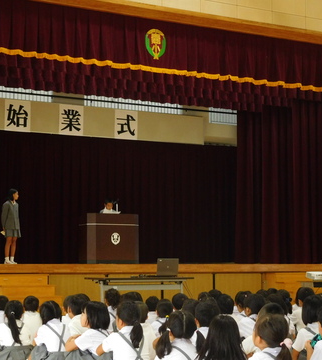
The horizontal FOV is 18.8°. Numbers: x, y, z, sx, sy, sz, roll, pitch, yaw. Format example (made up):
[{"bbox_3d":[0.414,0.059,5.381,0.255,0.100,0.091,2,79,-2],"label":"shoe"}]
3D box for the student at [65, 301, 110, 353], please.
[{"bbox_3d":[-0.591,1.299,7.666,0.390,0.678,0.530,5,-7,-45],"label":"student"}]

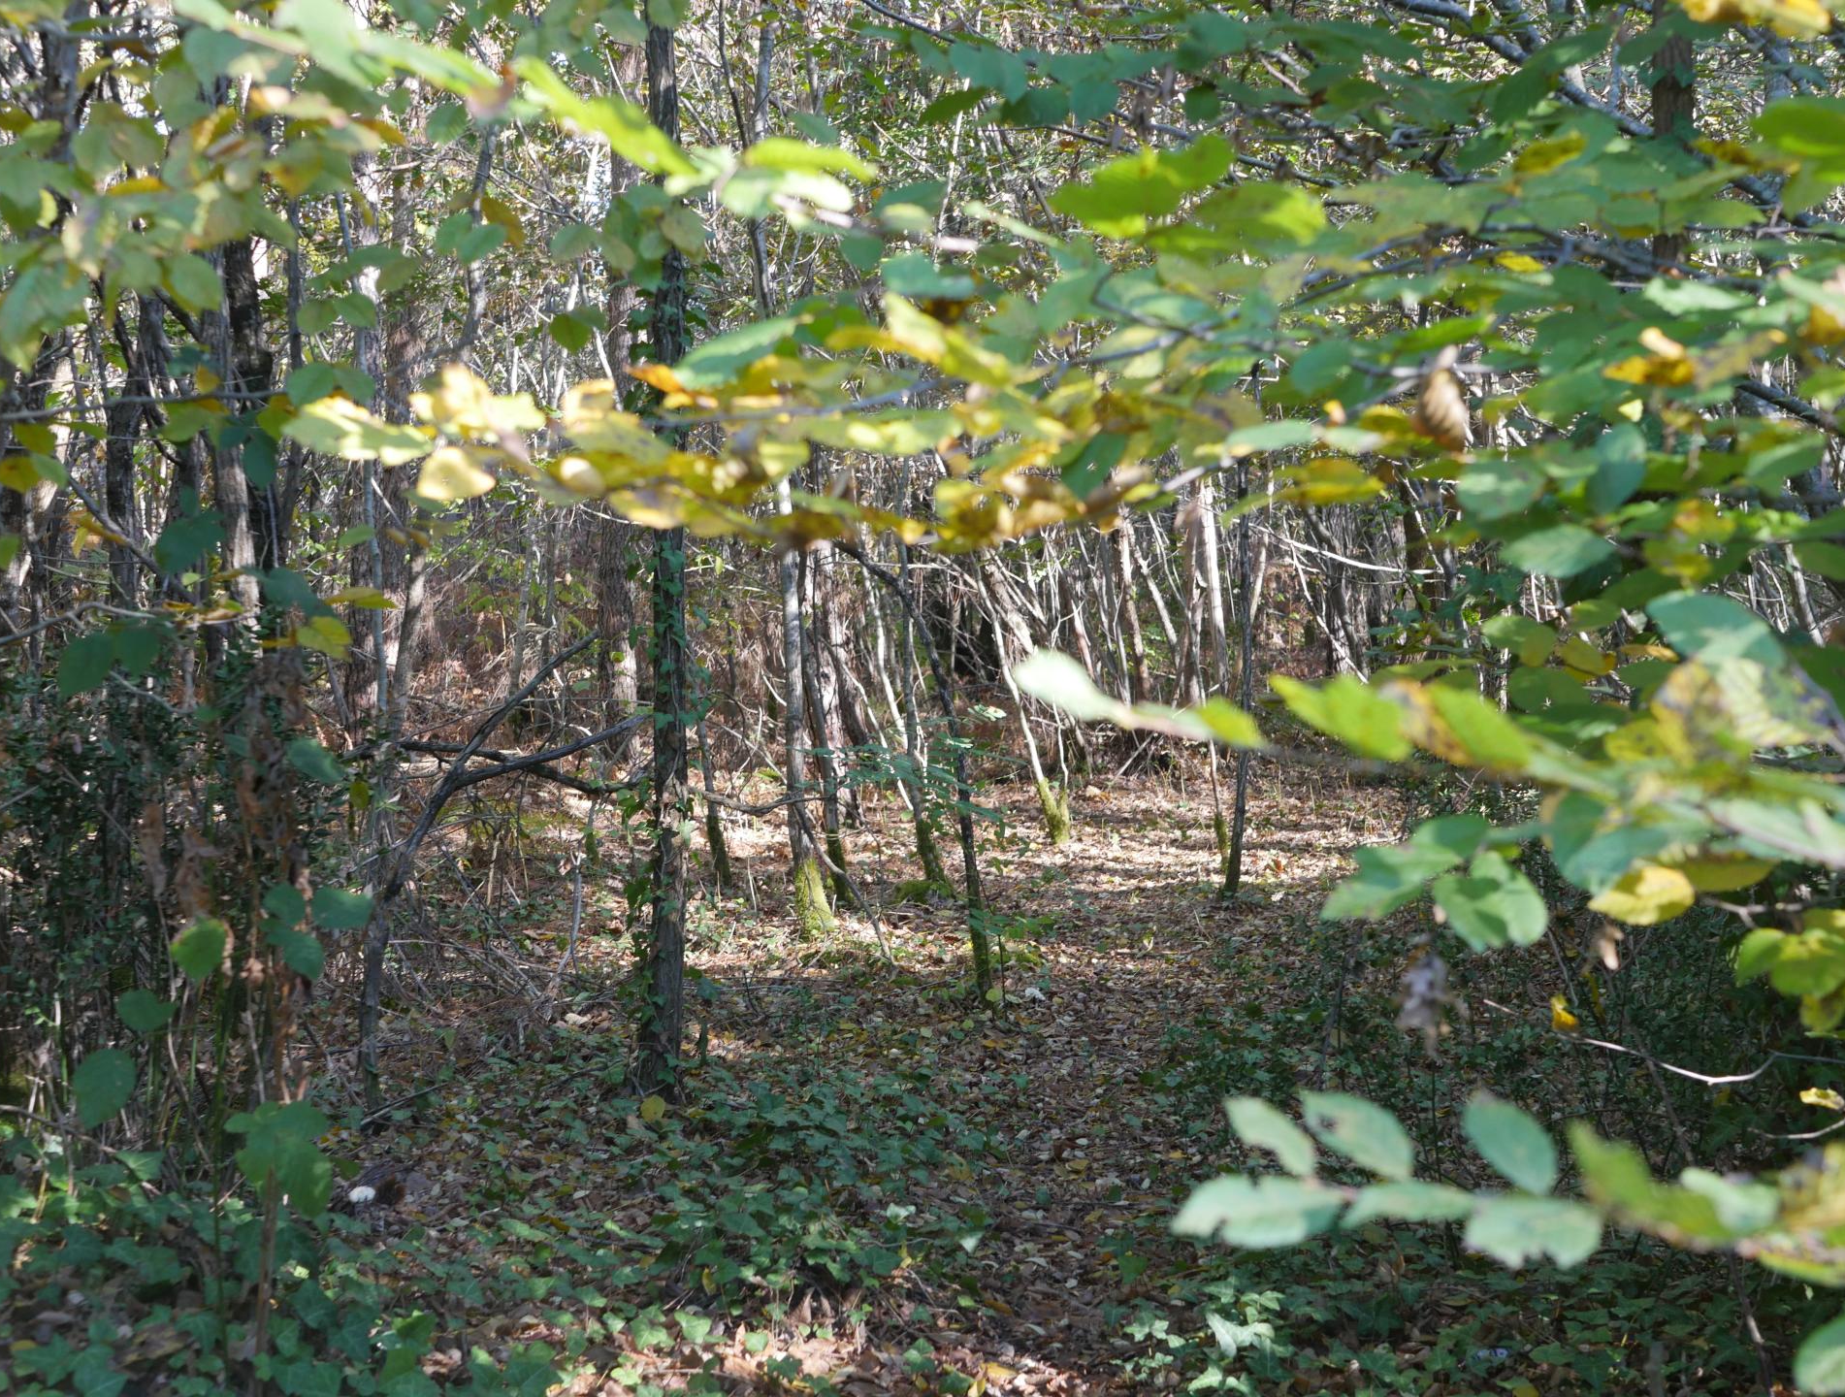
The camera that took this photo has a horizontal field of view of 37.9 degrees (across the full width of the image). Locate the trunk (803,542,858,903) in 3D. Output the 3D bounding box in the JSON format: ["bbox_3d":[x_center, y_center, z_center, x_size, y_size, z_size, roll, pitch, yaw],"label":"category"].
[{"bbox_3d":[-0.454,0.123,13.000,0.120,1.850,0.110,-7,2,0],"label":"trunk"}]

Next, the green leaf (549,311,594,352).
[{"bbox_3d":[-0.313,-0.327,2.400,0.041,0.037,0.020,0,2,0],"label":"green leaf"}]

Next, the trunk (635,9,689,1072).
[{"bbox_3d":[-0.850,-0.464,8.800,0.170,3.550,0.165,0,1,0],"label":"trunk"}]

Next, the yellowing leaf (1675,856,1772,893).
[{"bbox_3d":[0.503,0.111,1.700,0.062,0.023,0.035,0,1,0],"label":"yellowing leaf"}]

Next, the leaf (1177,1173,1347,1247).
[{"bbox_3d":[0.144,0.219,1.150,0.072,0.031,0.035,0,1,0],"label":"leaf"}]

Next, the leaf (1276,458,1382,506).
[{"bbox_3d":[0.265,-0.141,1.750,0.069,0.031,0.035,0,2,0],"label":"leaf"}]

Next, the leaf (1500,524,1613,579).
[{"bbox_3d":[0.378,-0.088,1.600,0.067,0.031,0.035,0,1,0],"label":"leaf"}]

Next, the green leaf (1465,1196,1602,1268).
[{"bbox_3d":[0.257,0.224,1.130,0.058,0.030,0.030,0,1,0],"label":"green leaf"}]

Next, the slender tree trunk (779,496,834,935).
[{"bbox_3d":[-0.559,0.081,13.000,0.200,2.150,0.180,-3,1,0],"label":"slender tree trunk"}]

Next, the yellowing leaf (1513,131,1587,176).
[{"bbox_3d":[0.442,-0.384,1.900,0.052,0.032,0.030,0,2,0],"label":"yellowing leaf"}]

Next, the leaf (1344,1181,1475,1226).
[{"bbox_3d":[0.236,0.244,1.300,0.063,0.022,0.033,0,2,0],"label":"leaf"}]

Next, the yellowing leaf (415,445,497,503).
[{"bbox_3d":[-0.321,-0.154,1.850,0.056,0.039,0.025,0,2,0],"label":"yellowing leaf"}]

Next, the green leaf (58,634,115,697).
[{"bbox_3d":[-0.807,-0.032,2.600,0.055,0.060,0.030,0,1,0],"label":"green leaf"}]

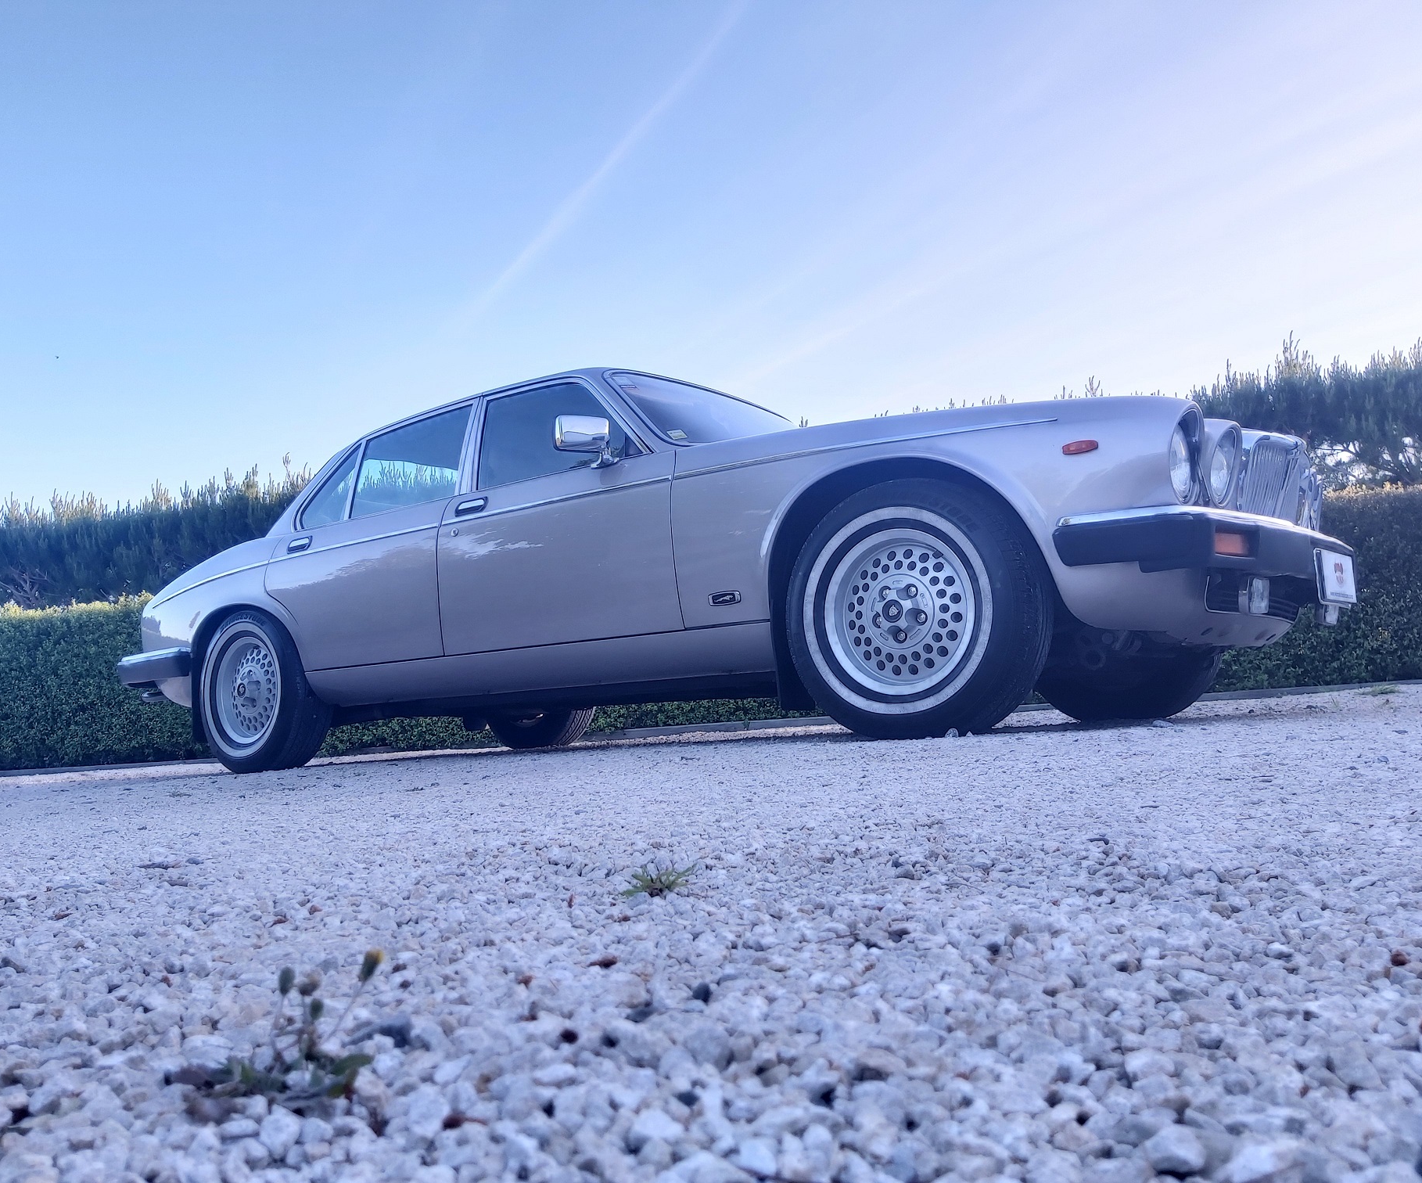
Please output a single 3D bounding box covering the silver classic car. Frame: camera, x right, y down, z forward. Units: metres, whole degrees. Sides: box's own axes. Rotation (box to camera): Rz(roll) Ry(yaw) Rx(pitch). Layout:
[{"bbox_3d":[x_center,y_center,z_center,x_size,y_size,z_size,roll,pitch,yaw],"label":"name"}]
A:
[{"bbox_3d":[-0.326,-0.081,4.616,4.960,1.370,1.810,-8,-8,36],"label":"silver classic car"}]

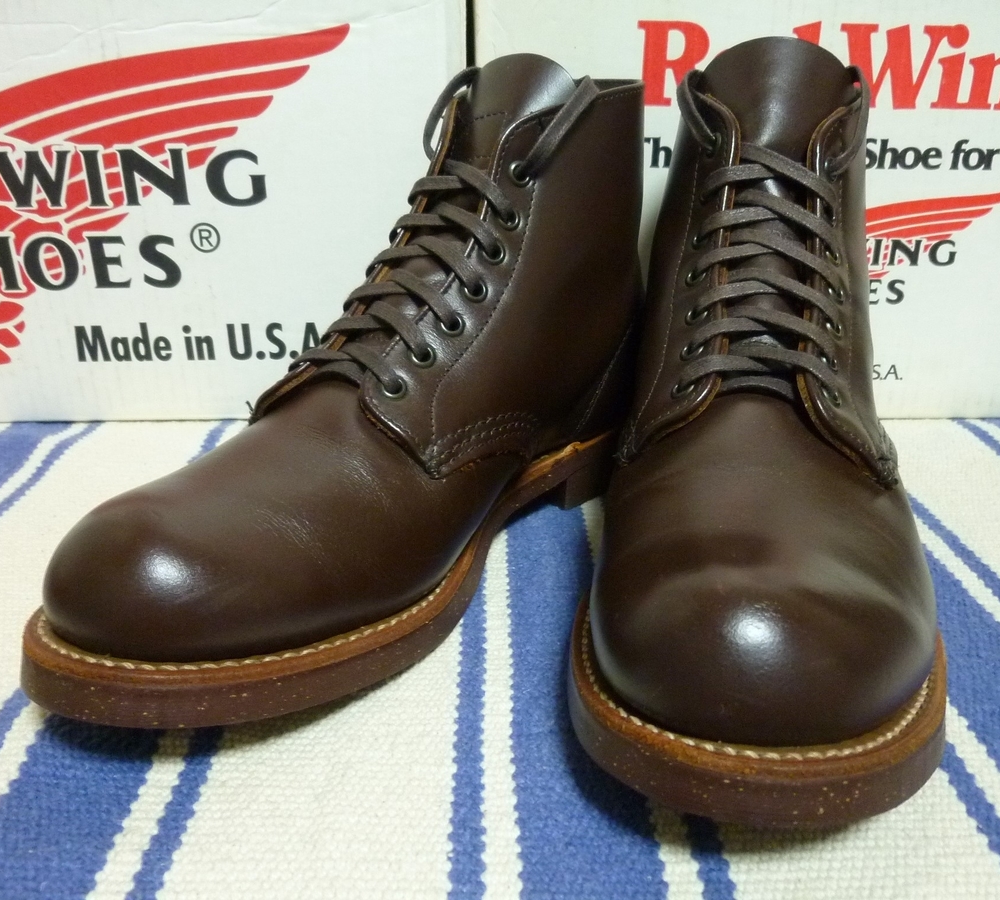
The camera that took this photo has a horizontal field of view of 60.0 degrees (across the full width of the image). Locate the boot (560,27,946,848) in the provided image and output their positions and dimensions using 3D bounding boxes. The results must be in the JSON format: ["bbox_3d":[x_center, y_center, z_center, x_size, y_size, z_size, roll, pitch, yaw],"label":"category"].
[{"bbox_3d":[0.091,-0.044,0.294,0.111,0.182,0.304,5,23,13],"label":"boot"}]

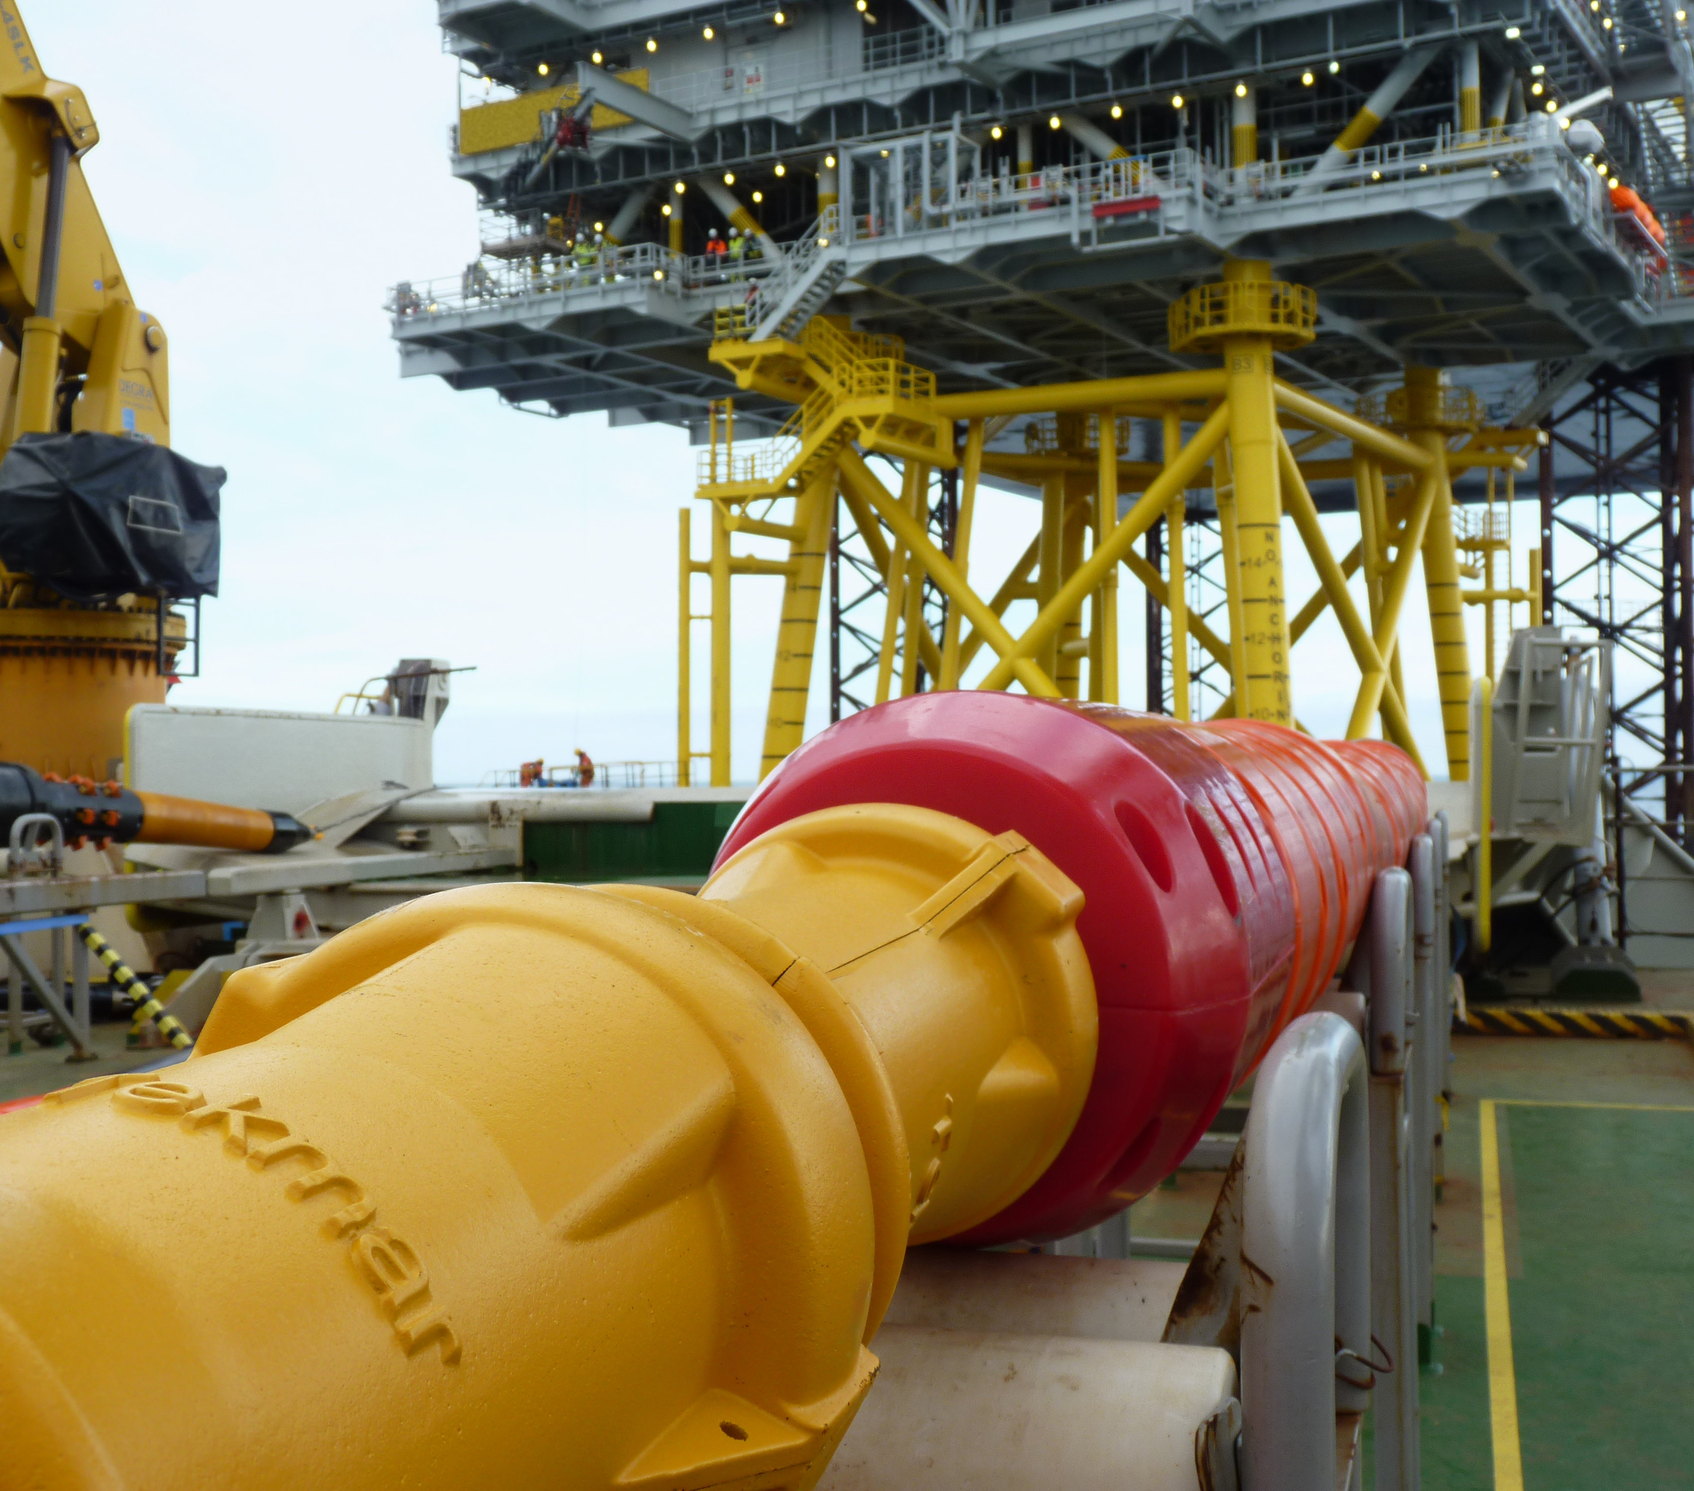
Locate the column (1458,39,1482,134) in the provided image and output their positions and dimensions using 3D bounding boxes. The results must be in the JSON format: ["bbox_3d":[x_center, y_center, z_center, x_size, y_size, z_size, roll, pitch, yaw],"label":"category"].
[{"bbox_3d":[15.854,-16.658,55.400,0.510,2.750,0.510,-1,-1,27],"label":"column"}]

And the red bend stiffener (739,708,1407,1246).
[{"bbox_3d":[0.672,0.179,3.612,0.410,0.410,4.420,-1,-1,16],"label":"red bend stiffener"}]

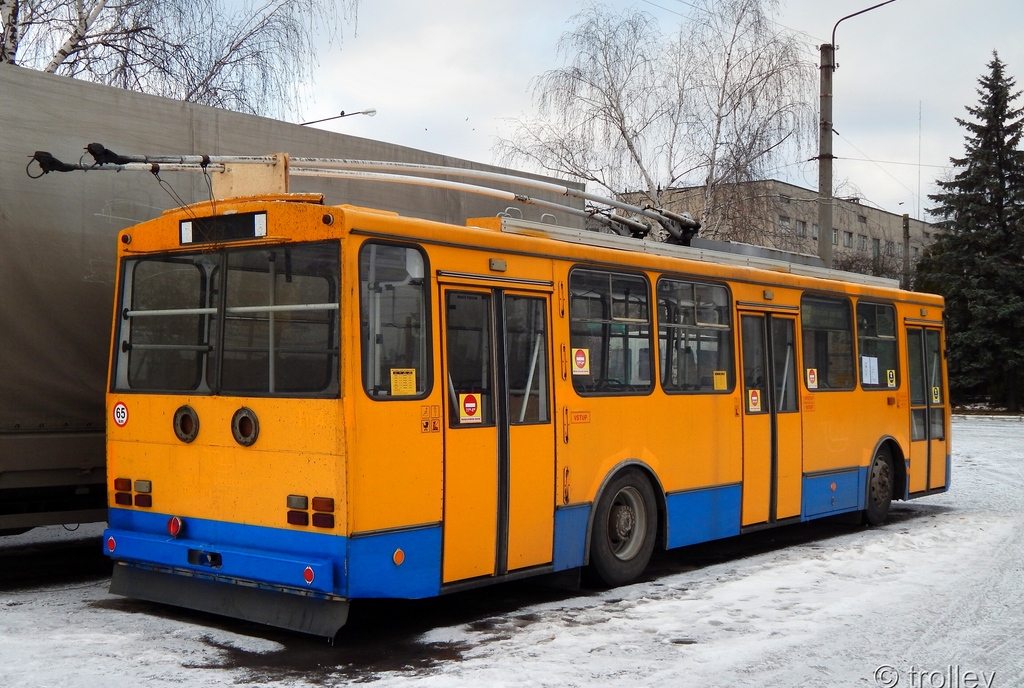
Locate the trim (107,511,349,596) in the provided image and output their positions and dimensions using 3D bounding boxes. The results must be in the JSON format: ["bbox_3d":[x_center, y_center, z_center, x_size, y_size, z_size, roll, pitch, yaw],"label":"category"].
[{"bbox_3d":[-2.014,1.402,8.614,2.440,0.410,0.150,-1,-2,38],"label":"trim"}]

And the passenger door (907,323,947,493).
[{"bbox_3d":[5.148,0.817,15.869,0.070,2.010,1.290,-2,-3,38],"label":"passenger door"}]

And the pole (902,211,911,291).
[{"bbox_3d":[12.692,-0.737,40.923,0.200,6.974,0.200,-1,-2,38],"label":"pole"}]

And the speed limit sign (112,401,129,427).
[{"bbox_3d":[-2.872,0.520,9.339,0.200,0.200,0.015,-1,-2,38],"label":"speed limit sign"}]

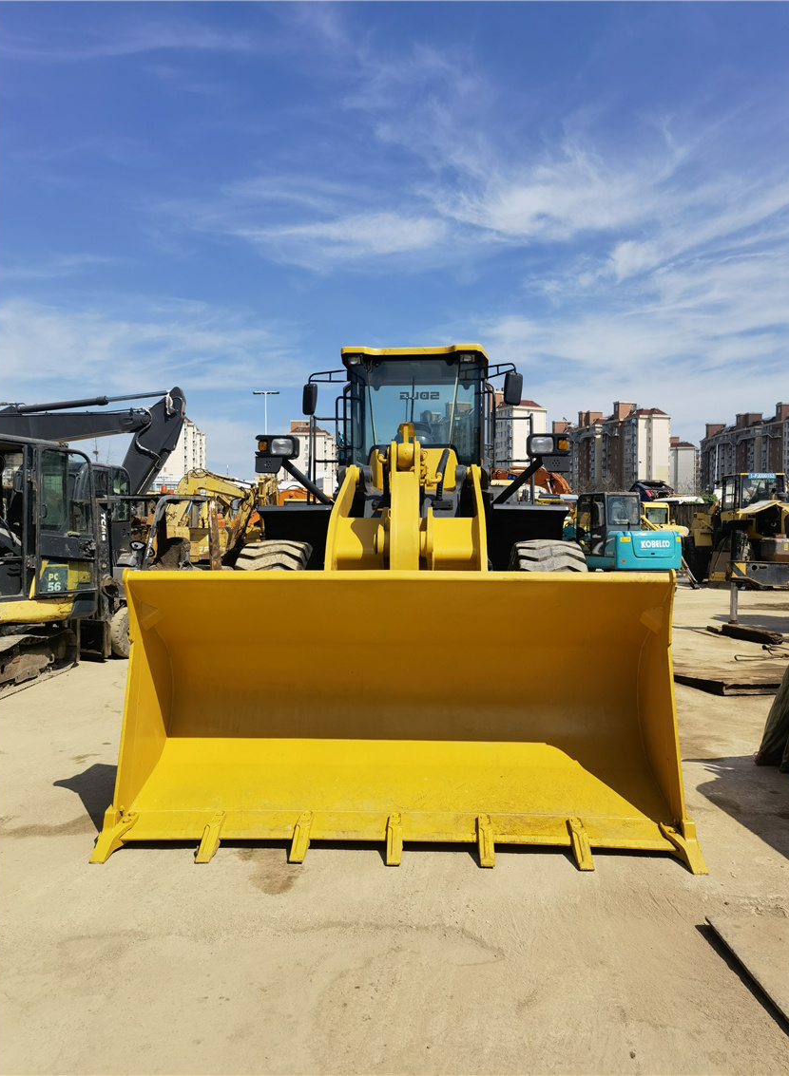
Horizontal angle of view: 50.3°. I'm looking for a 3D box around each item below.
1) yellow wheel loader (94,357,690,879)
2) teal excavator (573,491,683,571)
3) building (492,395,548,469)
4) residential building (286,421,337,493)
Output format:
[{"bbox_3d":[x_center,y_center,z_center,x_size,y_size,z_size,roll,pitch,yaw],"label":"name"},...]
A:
[{"bbox_3d":[0.195,-0.130,8.150,3.020,3.450,8.100,0,0,2],"label":"yellow wheel loader"},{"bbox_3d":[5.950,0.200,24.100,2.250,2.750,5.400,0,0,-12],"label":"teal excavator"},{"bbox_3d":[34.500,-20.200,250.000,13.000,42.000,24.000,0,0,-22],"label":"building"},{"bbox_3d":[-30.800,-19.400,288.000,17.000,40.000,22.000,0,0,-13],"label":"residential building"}]

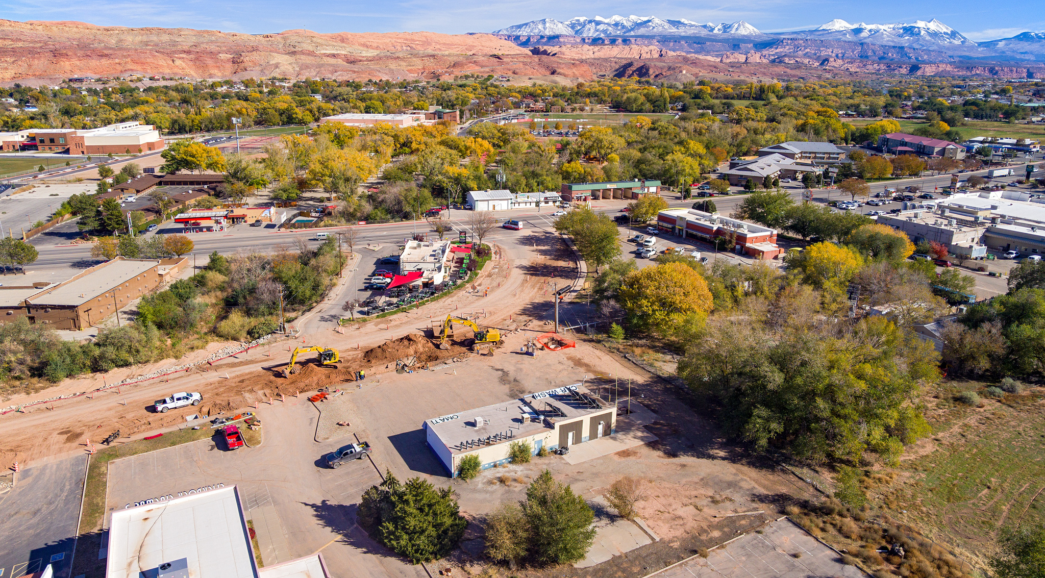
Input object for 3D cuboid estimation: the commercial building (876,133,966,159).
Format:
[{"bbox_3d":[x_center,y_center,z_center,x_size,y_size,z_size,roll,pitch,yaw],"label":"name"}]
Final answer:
[{"bbox_3d":[280.340,-102.740,473.710,20.500,10.600,67.000,0,18,-3],"label":"commercial building"}]

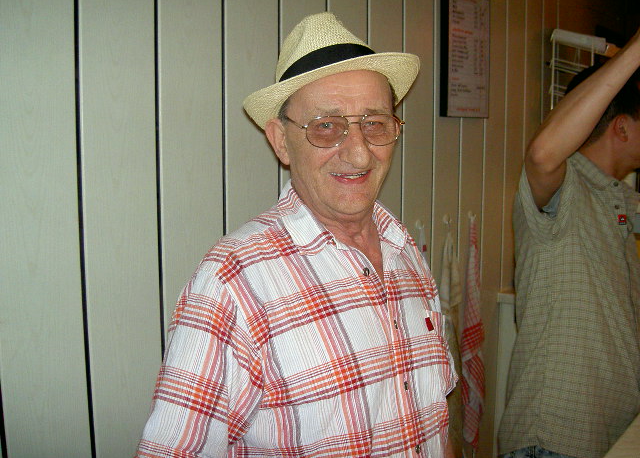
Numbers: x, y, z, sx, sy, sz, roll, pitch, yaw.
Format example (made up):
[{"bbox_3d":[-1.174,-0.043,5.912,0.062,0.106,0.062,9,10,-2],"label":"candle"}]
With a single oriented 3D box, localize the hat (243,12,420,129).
[{"bbox_3d":[0.009,-0.237,1.055,0.256,0.124,0.280,-14,-11,-9],"label":"hat"}]

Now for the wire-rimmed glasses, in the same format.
[{"bbox_3d":[0.028,-0.148,1.022,0.143,0.048,0.138,-3,17,-17],"label":"wire-rimmed glasses"}]

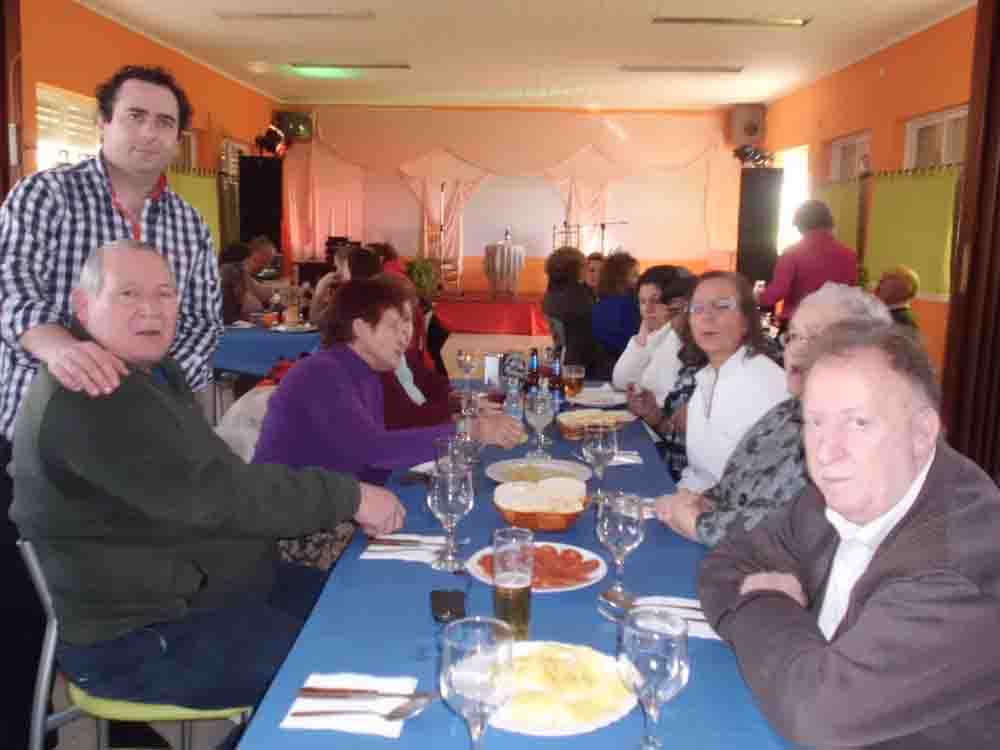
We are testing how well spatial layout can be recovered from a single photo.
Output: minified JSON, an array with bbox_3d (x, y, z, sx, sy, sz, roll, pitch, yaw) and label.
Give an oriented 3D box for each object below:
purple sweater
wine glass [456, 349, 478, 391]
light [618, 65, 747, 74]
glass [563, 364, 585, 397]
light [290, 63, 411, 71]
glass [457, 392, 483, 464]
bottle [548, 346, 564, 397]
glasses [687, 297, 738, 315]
[{"bbox_3d":[-0.367,0.154,2.458,0.540,0.490,0.450,0,9,-3],"label":"purple sweater"},{"bbox_3d":[-0.127,-0.021,3.618,0.079,0.162,0.079,1,10,0],"label":"wine glass"},{"bbox_3d":[1.831,-3.088,9.620,1.220,0.070,0.130,1,9,0],"label":"light"},{"bbox_3d":[0.258,0.024,3.370,0.077,0.111,0.077,1,10,0],"label":"glass"},{"bbox_3d":[-1.521,-3.134,9.700,1.230,0.080,0.150,1,10,0],"label":"light"},{"bbox_3d":[-0.077,0.130,2.417,0.073,0.178,0.073,1,9,0],"label":"glass"},{"bbox_3d":[0.191,0.007,3.214,0.058,0.215,0.058,1,10,0],"label":"bottle"},{"bbox_3d":[0.590,-0.191,2.585,0.138,0.042,0.135,-4,10,23],"label":"glasses"}]

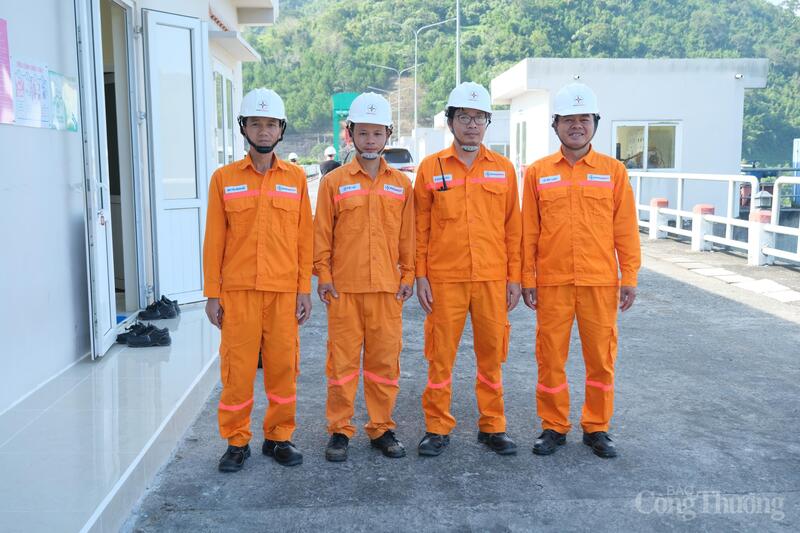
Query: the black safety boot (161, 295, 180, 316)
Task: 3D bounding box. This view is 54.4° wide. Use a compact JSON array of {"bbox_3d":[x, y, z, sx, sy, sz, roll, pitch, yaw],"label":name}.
[{"bbox_3d":[-1.981,0.338,6.481,0.290,0.135,0.105,-2,7,-9],"label":"black safety boot"}]

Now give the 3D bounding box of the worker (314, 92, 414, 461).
[{"bbox_3d":[-0.172,0.048,3.704,0.465,1.714,0.310,-1,7,-4],"label":"worker"}]

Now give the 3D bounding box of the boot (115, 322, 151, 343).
[{"bbox_3d":[-1.835,0.468,5.462,0.279,0.120,0.105,-1,8,-8],"label":"boot"}]

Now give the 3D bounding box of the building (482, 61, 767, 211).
[{"bbox_3d":[6.235,-3.601,22.671,6.305,4.128,5.000,-1,7,-4],"label":"building"}]

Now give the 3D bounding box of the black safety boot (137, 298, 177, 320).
[{"bbox_3d":[-1.962,0.357,6.320,0.290,0.135,0.105,-2,7,-14],"label":"black safety boot"}]

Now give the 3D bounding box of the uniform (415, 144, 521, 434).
[{"bbox_3d":[0.327,0.123,3.769,0.490,1.411,0.270,-1,7,-3],"label":"uniform"}]

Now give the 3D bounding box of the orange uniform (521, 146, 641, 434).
[{"bbox_3d":[0.849,0.123,3.733,0.565,1.383,0.270,0,7,8],"label":"orange uniform"}]

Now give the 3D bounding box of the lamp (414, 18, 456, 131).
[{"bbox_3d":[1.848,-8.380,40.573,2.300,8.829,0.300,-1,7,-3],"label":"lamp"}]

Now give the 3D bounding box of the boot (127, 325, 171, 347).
[{"bbox_3d":[-1.715,0.481,5.355,0.284,0.120,0.105,-1,8,-8],"label":"boot"}]

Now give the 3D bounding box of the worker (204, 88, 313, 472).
[{"bbox_3d":[-0.641,0.053,3.592,0.510,1.716,0.310,-1,7,-5],"label":"worker"}]

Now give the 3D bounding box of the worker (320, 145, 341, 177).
[{"bbox_3d":[-1.216,-1.256,13.906,0.500,1.760,0.320,-1,7,-6],"label":"worker"}]

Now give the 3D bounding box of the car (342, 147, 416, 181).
[{"bbox_3d":[-0.942,-3.458,28.414,1.850,1.800,4.700,-3,8,-21],"label":"car"}]

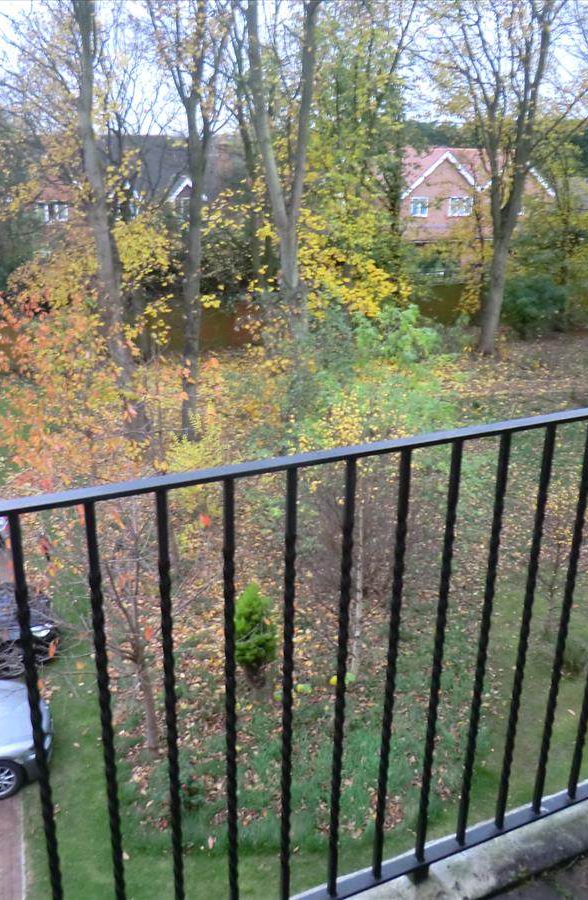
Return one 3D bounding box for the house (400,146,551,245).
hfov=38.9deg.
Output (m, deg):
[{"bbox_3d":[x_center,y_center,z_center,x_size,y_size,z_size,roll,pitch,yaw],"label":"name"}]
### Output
[{"bbox_3d":[11.708,-16.315,56.848,10.047,8.249,8.500,2,20,3],"label":"house"}]

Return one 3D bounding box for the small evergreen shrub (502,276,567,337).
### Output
[{"bbox_3d":[11.349,-6.909,39.381,3.000,2.541,2.700,6,21,15],"label":"small evergreen shrub"}]

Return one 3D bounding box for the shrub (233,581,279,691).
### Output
[{"bbox_3d":[-0.601,2.883,12.990,0.680,1.966,0.660,0,20,-3],"label":"shrub"}]

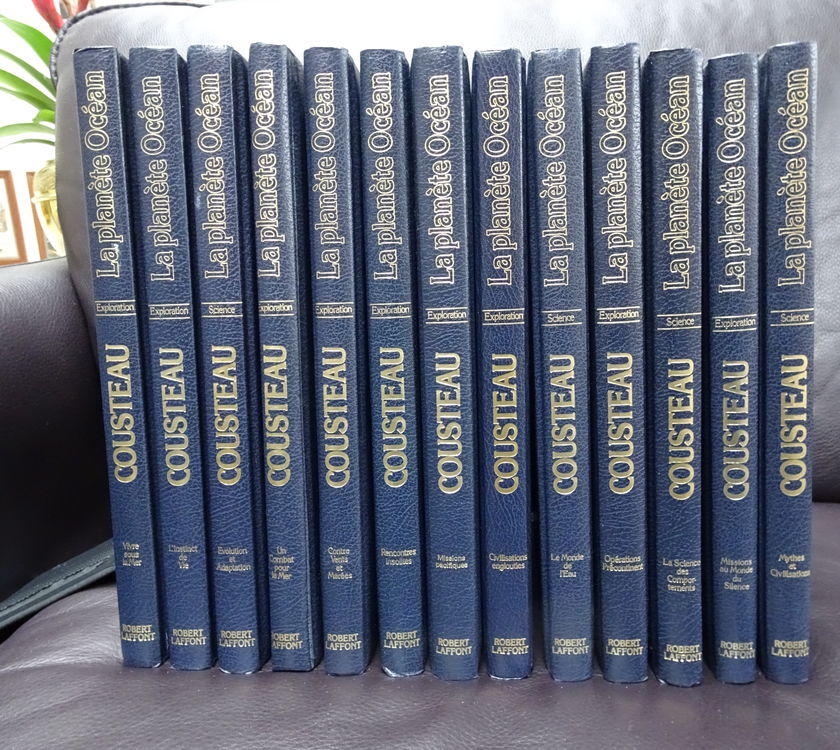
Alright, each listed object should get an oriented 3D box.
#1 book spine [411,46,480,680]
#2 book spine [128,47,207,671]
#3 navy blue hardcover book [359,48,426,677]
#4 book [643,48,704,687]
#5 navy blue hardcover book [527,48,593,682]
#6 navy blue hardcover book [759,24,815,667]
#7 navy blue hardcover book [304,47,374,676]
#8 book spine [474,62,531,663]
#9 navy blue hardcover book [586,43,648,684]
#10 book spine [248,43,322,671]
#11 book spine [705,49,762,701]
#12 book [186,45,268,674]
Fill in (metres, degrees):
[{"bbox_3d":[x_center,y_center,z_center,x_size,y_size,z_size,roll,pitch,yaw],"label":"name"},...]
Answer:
[{"bbox_3d":[0.015,-0.010,0.419,0.022,0.285,0.215,-1,6,2],"label":"book spine"},{"bbox_3d":[-0.110,-0.012,0.423,0.022,0.285,0.215,-1,7,2],"label":"book spine"},{"bbox_3d":[-0.009,-0.010,0.420,0.022,0.285,0.215,-1,7,2],"label":"navy blue hardcover book"},{"bbox_3d":[0.118,-0.008,0.417,0.022,0.285,0.215,-2,6,2],"label":"book"},{"bbox_3d":[0.068,-0.009,0.418,0.022,0.285,0.215,-2,7,2],"label":"navy blue hardcover book"},{"bbox_3d":[0.167,-0.010,0.415,0.022,0.285,0.215,-3,6,2],"label":"navy blue hardcover book"},{"bbox_3d":[-0.034,-0.011,0.421,0.022,0.285,0.215,-1,7,2],"label":"navy blue hardcover book"},{"bbox_3d":[0.041,-0.009,0.419,0.022,0.285,0.215,-2,7,2],"label":"book spine"},{"bbox_3d":[0.093,-0.010,0.417,0.022,0.285,0.215,-3,6,2],"label":"navy blue hardcover book"},{"bbox_3d":[-0.059,-0.013,0.421,0.022,0.285,0.215,0,6,2],"label":"book spine"},{"bbox_3d":[0.144,-0.007,0.418,0.022,0.285,0.215,-3,7,2],"label":"book spine"},{"bbox_3d":[-0.085,-0.012,0.421,0.022,0.285,0.215,0,6,2],"label":"book"}]

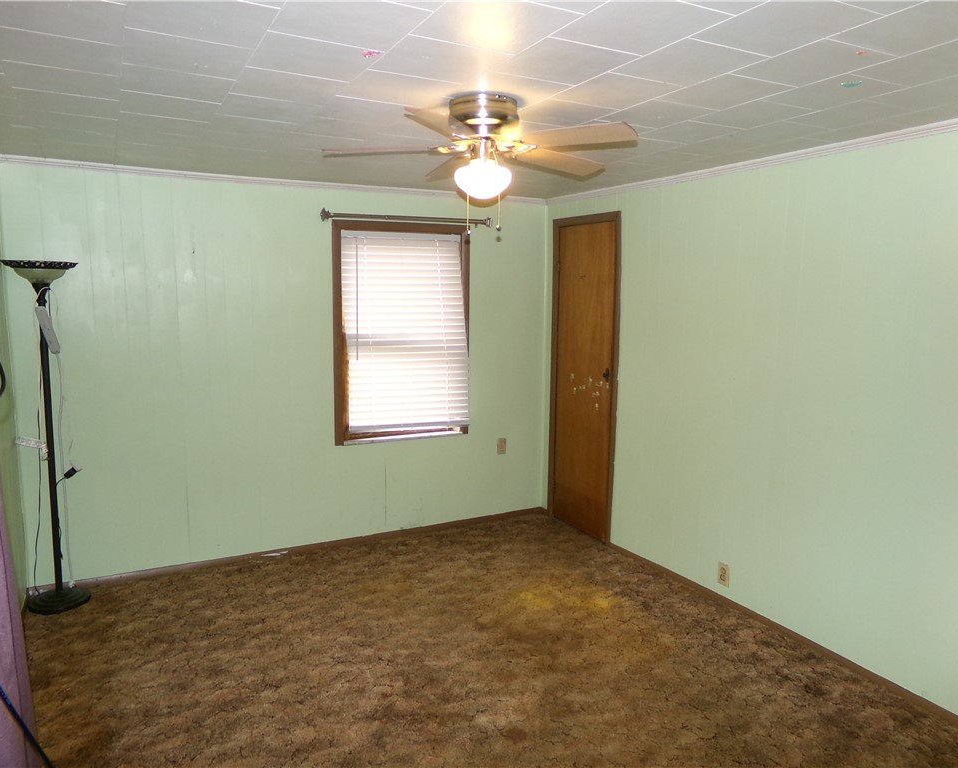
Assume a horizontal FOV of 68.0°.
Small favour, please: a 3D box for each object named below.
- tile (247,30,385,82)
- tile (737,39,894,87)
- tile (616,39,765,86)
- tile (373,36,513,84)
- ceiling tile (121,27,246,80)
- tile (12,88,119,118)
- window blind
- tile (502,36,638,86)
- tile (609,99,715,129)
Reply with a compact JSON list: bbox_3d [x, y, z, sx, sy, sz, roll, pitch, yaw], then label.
[{"bbox_3d":[-0.455,-0.898,1.950,0.305,0.020,0.305,-3,8,-28],"label":"tile"},{"bbox_3d":[0.916,-0.881,1.956,0.306,0.020,0.311,-3,8,-28],"label":"tile"},{"bbox_3d":[0.578,-0.891,1.972,0.305,0.020,0.305,-3,8,-28],"label":"tile"},{"bbox_3d":[-0.111,-0.896,1.957,0.305,0.020,0.305,-3,8,-28],"label":"tile"},{"bbox_3d":[-0.793,-0.894,1.929,0.306,0.020,0.311,-3,8,-28],"label":"ceiling tile"},{"bbox_3d":[-1.416,-0.968,2.454,0.306,0.020,0.311,-3,8,-28],"label":"tile"},{"bbox_3d":[-0.444,-0.326,4.451,0.811,1.229,0.080,-3,8,-28],"label":"window blind"},{"bbox_3d":[0.230,-0.887,1.951,0.306,0.020,0.311,-3,8,-28],"label":"tile"},{"bbox_3d":[0.625,-0.955,2.506,0.306,0.020,0.311,-3,8,-28],"label":"tile"}]

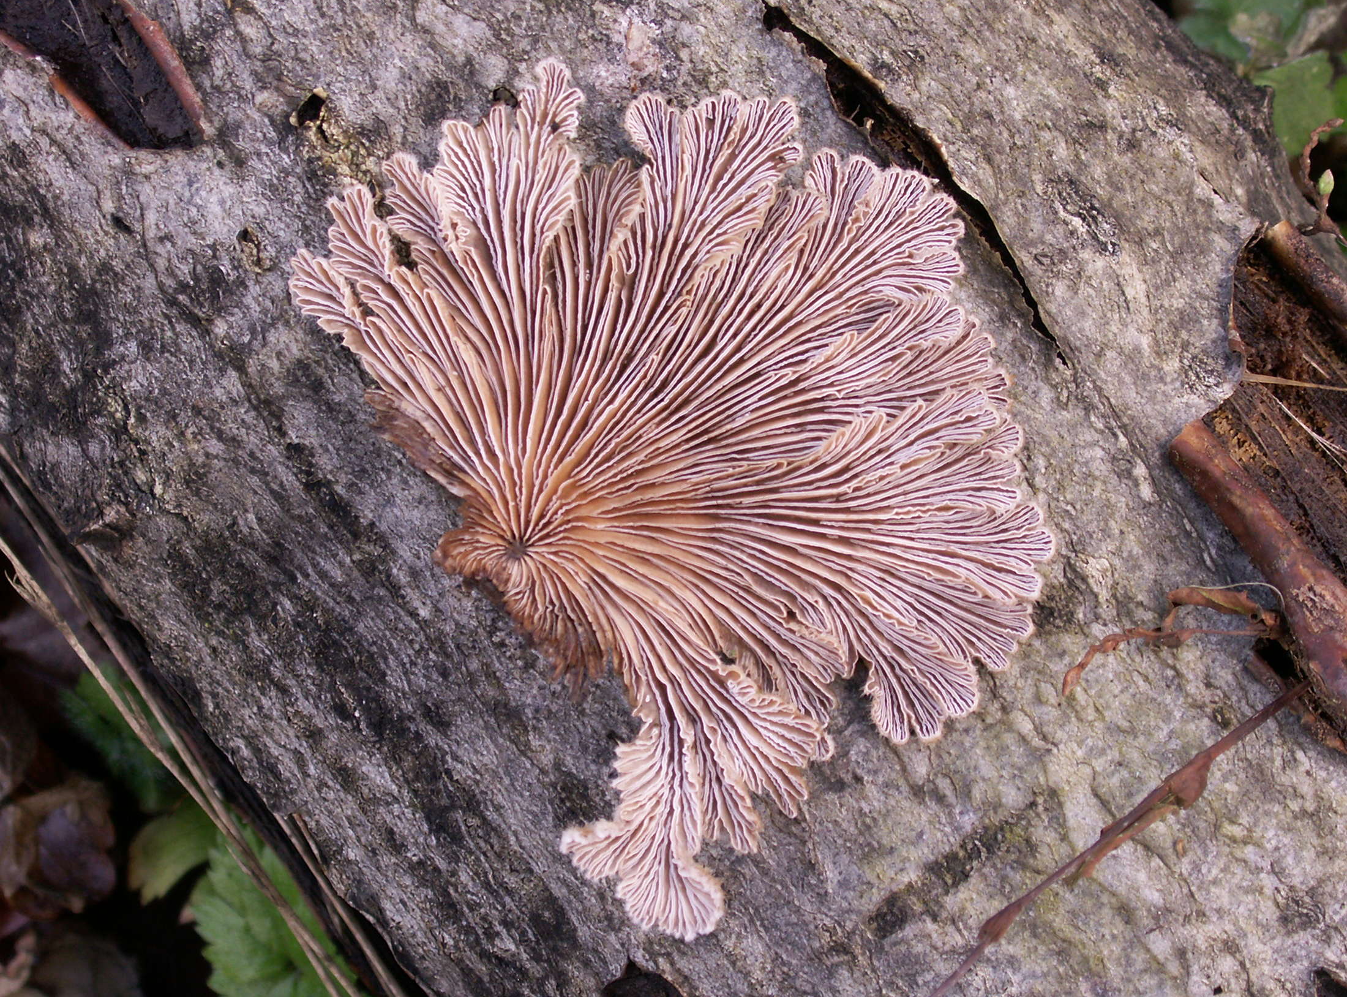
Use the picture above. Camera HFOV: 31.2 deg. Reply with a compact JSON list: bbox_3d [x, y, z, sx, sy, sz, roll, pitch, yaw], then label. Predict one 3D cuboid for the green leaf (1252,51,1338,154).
[{"bbox_3d":[0.076,-0.048,0.295,0.012,0.004,0.014,-39,82,-14],"label":"green leaf"}]

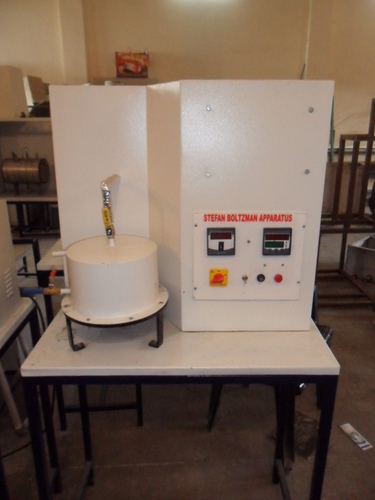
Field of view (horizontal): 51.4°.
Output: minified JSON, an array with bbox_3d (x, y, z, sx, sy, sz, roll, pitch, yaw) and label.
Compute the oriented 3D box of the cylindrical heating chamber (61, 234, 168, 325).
[{"bbox_3d":[-0.187,0.062,1.018,0.280,0.142,0.280,0,16,-1],"label":"cylindrical heating chamber"}]

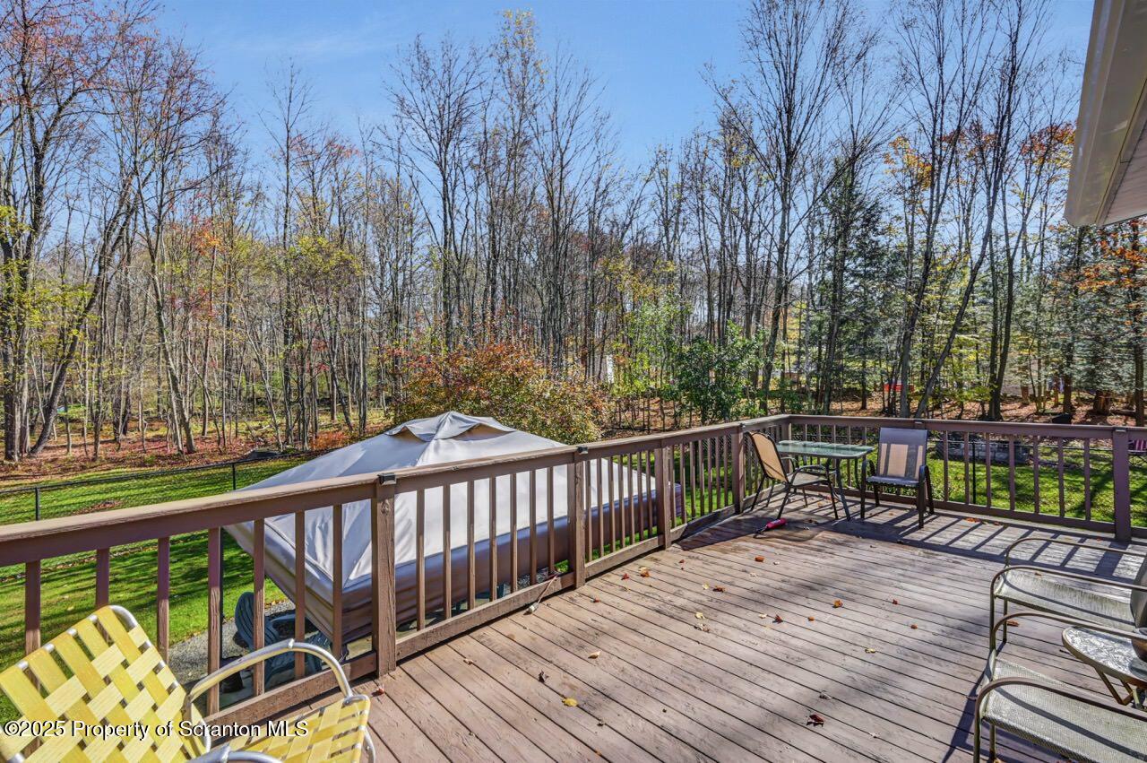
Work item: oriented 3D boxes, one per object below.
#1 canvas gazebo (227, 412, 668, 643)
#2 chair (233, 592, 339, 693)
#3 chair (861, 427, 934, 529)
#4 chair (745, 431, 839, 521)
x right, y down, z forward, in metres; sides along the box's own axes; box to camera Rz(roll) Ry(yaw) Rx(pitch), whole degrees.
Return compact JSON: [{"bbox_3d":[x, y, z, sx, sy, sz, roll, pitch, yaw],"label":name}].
[{"bbox_3d":[-1.242,1.695,4.805,3.392,2.754,3.454,-2,-1,45],"label":"canvas gazebo"},{"bbox_3d":[-3.004,2.643,4.691,0.800,0.900,0.750,0,-1,-17],"label":"chair"},{"bbox_3d":[3.575,1.014,4.926,0.740,0.930,0.570,0,-1,-44],"label":"chair"},{"bbox_3d":[2.458,1.030,5.042,0.750,0.930,0.560,-1,-1,-9],"label":"chair"}]

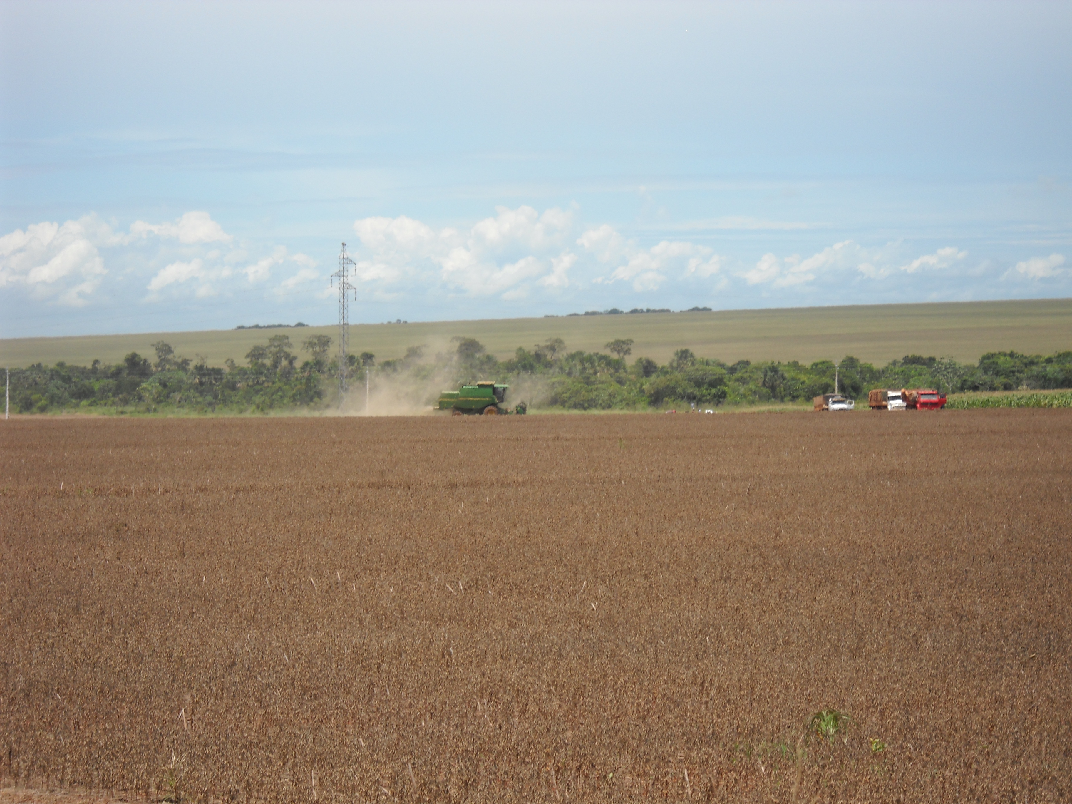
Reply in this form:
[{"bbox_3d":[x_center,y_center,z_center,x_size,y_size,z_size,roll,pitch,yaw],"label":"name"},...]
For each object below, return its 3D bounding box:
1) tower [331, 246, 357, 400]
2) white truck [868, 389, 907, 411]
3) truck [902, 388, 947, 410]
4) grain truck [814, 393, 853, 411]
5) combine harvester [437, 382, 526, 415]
[{"bbox_3d":[-30.961,-12.131,680.000,5.200,27.200,1.300,0,0,-40],"label":"tower"},{"bbox_3d":[41.396,0.049,495.000,2.550,3.150,8.400,0,0,-10],"label":"white truck"},{"bbox_3d":[45.432,0.000,495.000,2.750,3.150,8.200,0,0,-10],"label":"truck"},{"bbox_3d":[34.738,0.350,493.000,2.600,2.650,7.200,0,0,-11],"label":"grain truck"},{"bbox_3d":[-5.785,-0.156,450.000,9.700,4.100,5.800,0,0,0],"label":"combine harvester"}]

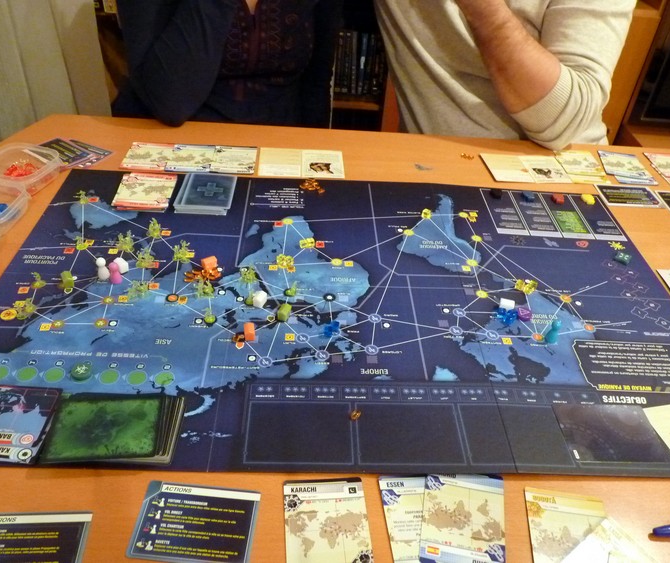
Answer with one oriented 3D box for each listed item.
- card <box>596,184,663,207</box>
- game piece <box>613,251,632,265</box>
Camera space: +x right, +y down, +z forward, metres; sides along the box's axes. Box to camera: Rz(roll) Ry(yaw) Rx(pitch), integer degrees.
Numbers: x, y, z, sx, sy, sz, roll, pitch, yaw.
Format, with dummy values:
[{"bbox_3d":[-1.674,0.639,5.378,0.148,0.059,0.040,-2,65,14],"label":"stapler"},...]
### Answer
[{"bbox_3d":[0.445,-0.128,0.883,0.088,0.001,0.063,2,39,-4],"label":"card"},{"bbox_3d":[0.366,-0.029,0.744,0.017,0.006,0.011,26,43,24],"label":"game piece"}]

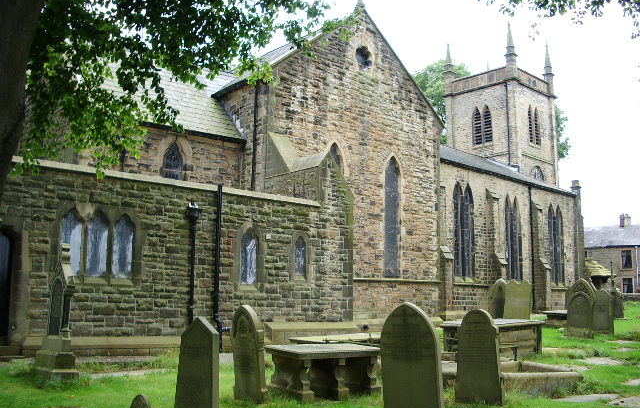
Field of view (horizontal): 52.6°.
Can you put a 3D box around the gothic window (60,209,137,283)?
[{"bbox_3d":[-4.931,0.939,14.422,1.771,1.525,0.220,9,-12,-42],"label":"gothic window"}]

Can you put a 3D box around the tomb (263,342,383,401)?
[{"bbox_3d":[0.052,2.568,9.903,1.550,0.710,0.910,8,-12,-39],"label":"tomb"}]

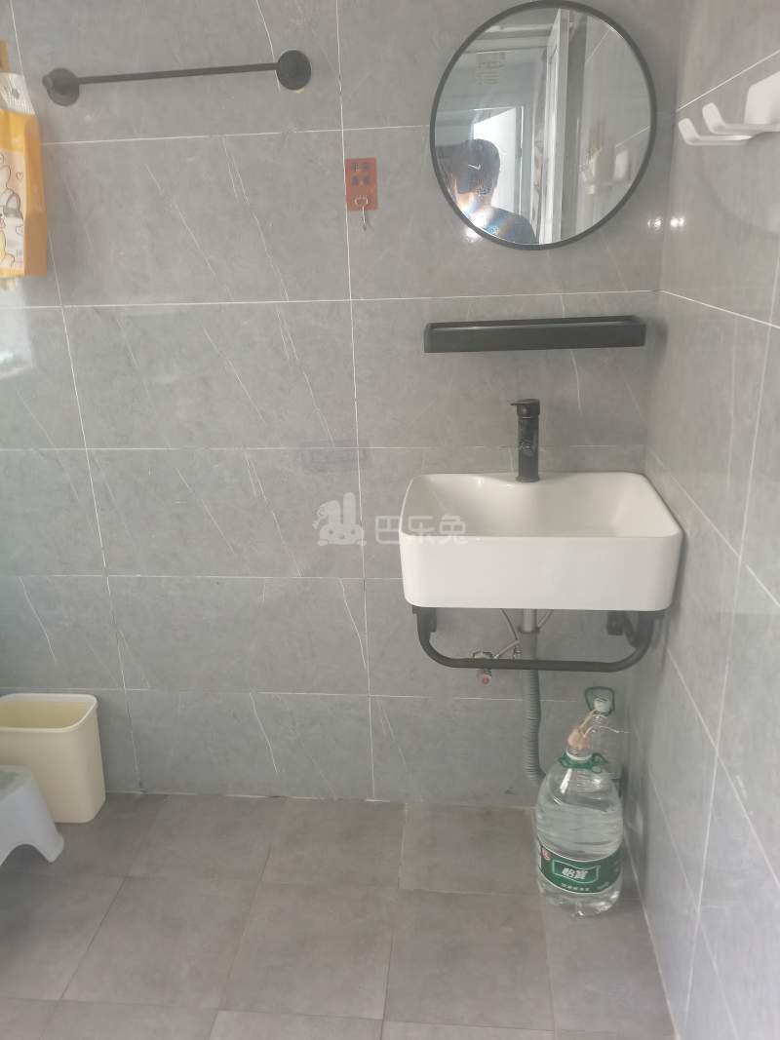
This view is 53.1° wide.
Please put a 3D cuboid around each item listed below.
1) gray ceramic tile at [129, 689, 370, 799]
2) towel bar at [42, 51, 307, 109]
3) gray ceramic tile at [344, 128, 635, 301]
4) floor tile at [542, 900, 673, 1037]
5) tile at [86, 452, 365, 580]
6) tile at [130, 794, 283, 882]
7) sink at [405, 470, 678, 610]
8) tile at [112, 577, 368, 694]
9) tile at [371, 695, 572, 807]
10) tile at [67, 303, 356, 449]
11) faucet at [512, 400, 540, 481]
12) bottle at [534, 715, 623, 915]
[{"bbox_3d":[-0.342,0.558,1.935,0.598,0.303,0.012,0,19,5],"label":"gray ceramic tile"},{"bbox_3d":[-0.397,-0.806,1.414,0.503,0.064,0.068,0,20,6],"label":"towel bar"},{"bbox_3d":[0.211,-0.583,1.479,0.587,0.302,0.012,0,19,5],"label":"gray ceramic tile"},{"bbox_3d":[0.408,0.851,1.508,0.206,0.012,0.300,0,19,5],"label":"floor tile"},{"bbox_3d":[-0.360,-0.012,1.722,0.600,0.300,0.010,0,20,6],"label":"tile"},{"bbox_3d":[-0.425,0.754,1.859,0.304,0.012,0.277,0,19,5],"label":"tile"},{"bbox_3d":[0.265,0.030,1.473,0.470,0.138,0.370,0,20,6],"label":"sink"},{"bbox_3d":[-0.351,0.272,1.835,0.598,0.302,0.012,0,19,5],"label":"tile"},{"bbox_3d":[0.255,0.559,1.878,0.600,0.302,0.010,0,20,6],"label":"tile"},{"bbox_3d":[-0.369,-0.298,1.634,0.600,0.302,0.010,0,20,6],"label":"tile"},{"bbox_3d":[0.269,-0.146,1.536,0.053,0.170,0.126,0,19,5],"label":"faucet"},{"bbox_3d":[0.395,0.607,1.617,0.172,0.380,0.172,4,20,15],"label":"bottle"}]

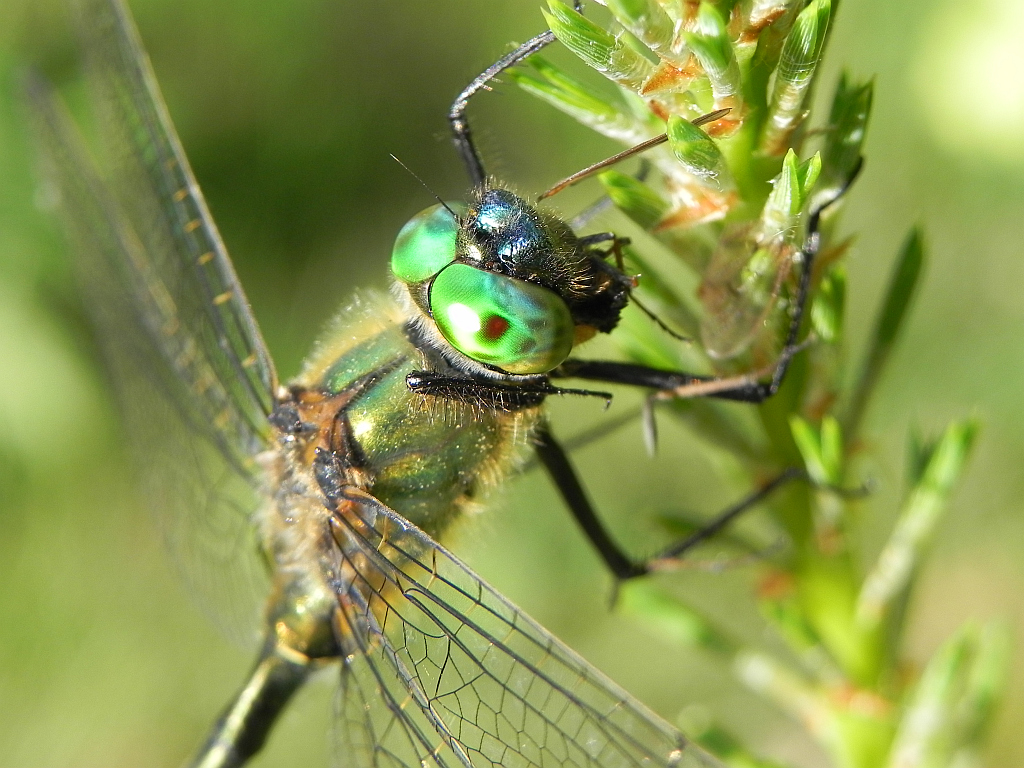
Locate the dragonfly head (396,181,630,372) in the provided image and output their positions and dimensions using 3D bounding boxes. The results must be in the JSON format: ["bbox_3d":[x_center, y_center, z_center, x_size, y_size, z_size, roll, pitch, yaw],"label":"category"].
[{"bbox_3d":[0.000,-0.003,0.092,0.007,0.006,0.007,33,16,-41],"label":"dragonfly head"}]

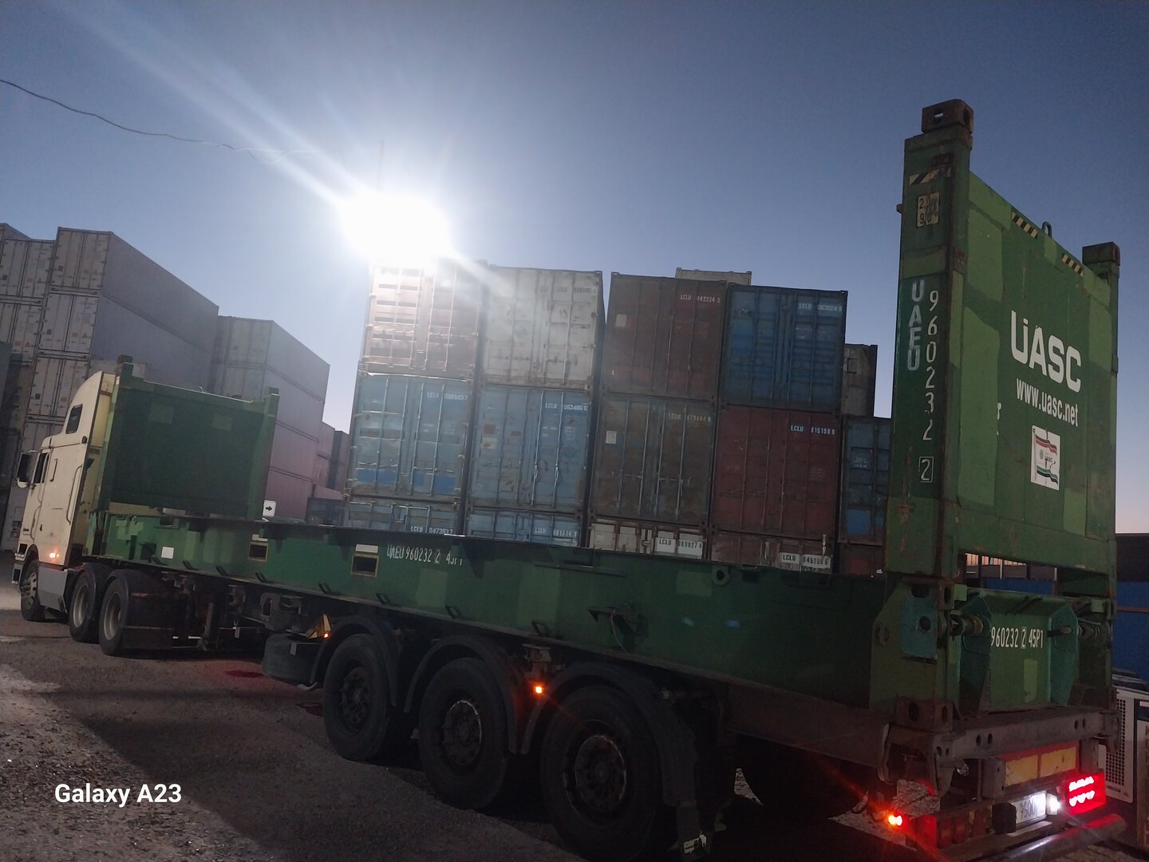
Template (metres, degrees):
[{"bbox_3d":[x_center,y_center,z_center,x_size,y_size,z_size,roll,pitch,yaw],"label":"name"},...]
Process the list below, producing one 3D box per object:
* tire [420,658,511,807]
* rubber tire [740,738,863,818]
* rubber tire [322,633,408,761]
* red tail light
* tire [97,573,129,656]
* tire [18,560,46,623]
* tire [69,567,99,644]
[{"bbox_3d":[-0.674,2.086,6.008,0.360,1.000,1.000,13,-11,-44],"label":"tire"},{"bbox_3d":[1.663,2.381,6.461,0.360,1.000,1.000,13,-11,-44],"label":"rubber tire"},{"bbox_3d":[-1.637,2.133,6.982,0.360,0.994,0.994,13,-11,-44],"label":"rubber tire"},{"bbox_3d":[2.945,2.087,4.986,0.480,0.160,0.090,12,-10,-41],"label":"red tail light"},{"bbox_3d":[-5.852,2.377,11.188,0.290,1.044,1.044,13,-11,-44],"label":"tire"},{"bbox_3d":[-8.779,2.609,14.136,0.300,1.030,1.030,13,-11,-44],"label":"tire"},{"bbox_3d":[-6.774,2.435,12.118,0.290,1.036,1.036,13,-11,-44],"label":"tire"}]

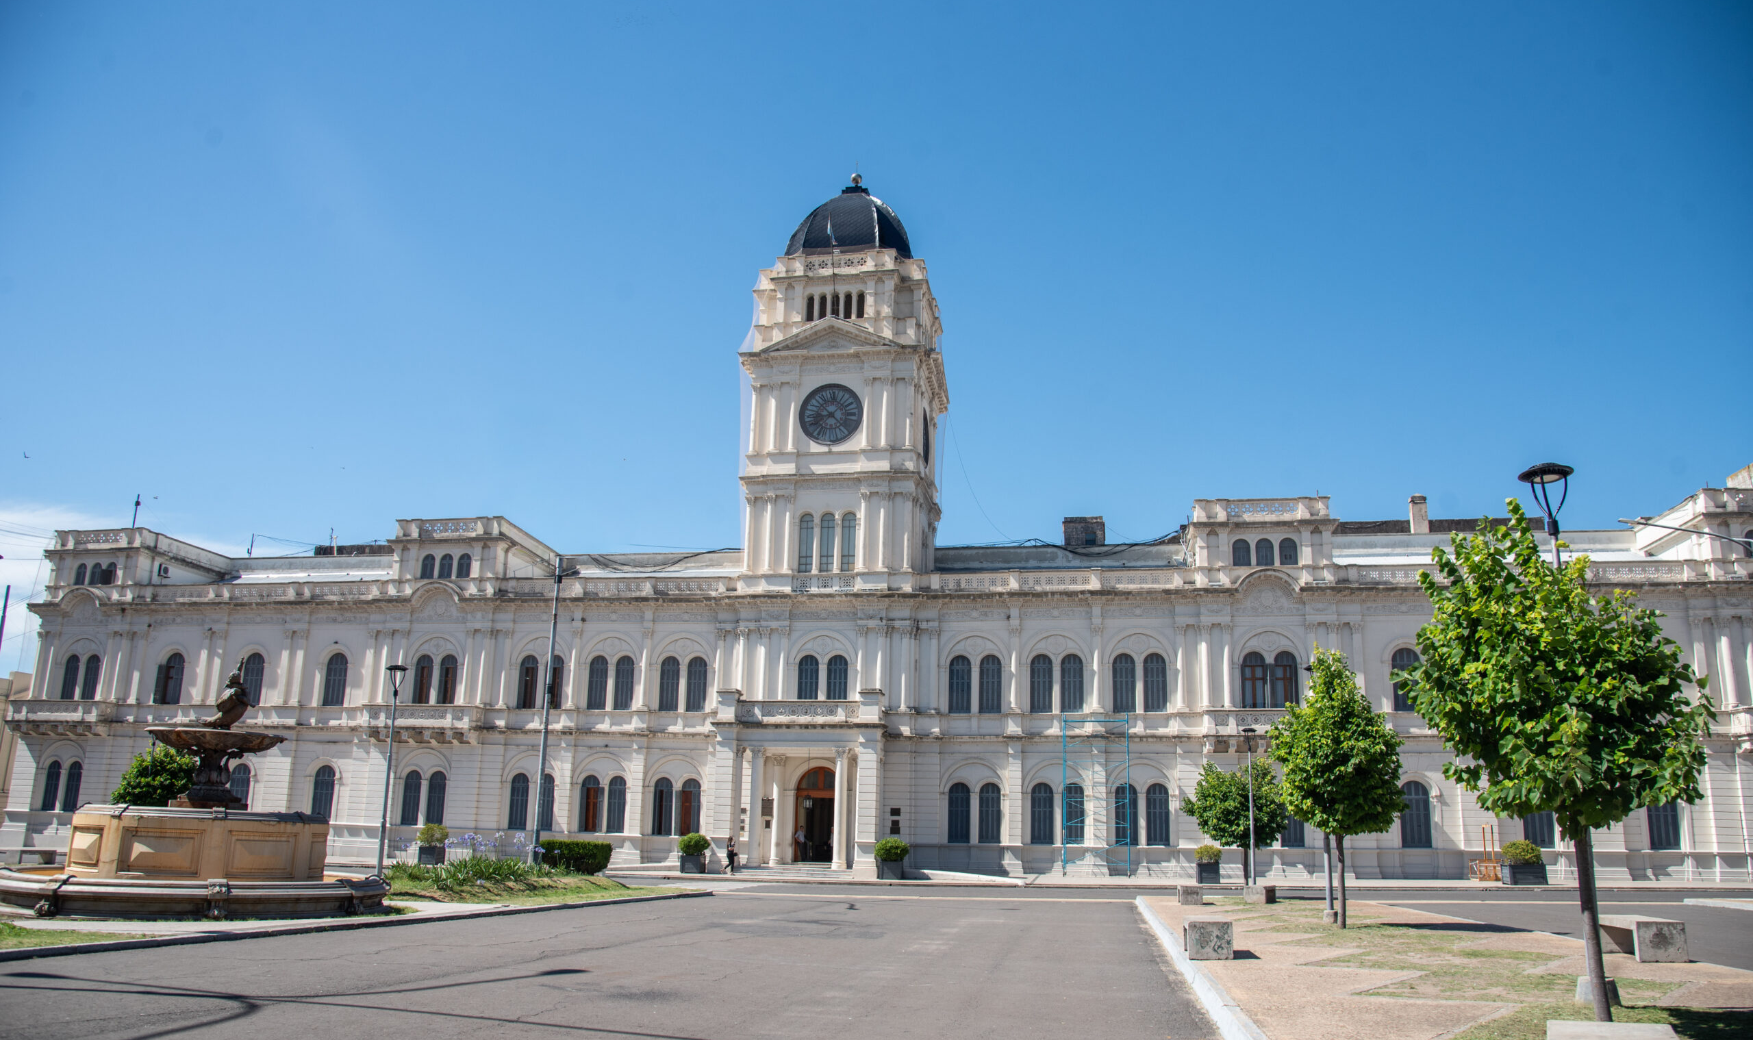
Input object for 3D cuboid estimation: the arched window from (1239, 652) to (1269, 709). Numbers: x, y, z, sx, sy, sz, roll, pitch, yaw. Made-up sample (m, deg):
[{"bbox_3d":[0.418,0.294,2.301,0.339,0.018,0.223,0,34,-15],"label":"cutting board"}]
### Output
[{"bbox_3d":[17.137,7.334,53.032,1.091,2.642,0.400,-1,-14,8],"label":"arched window"}]

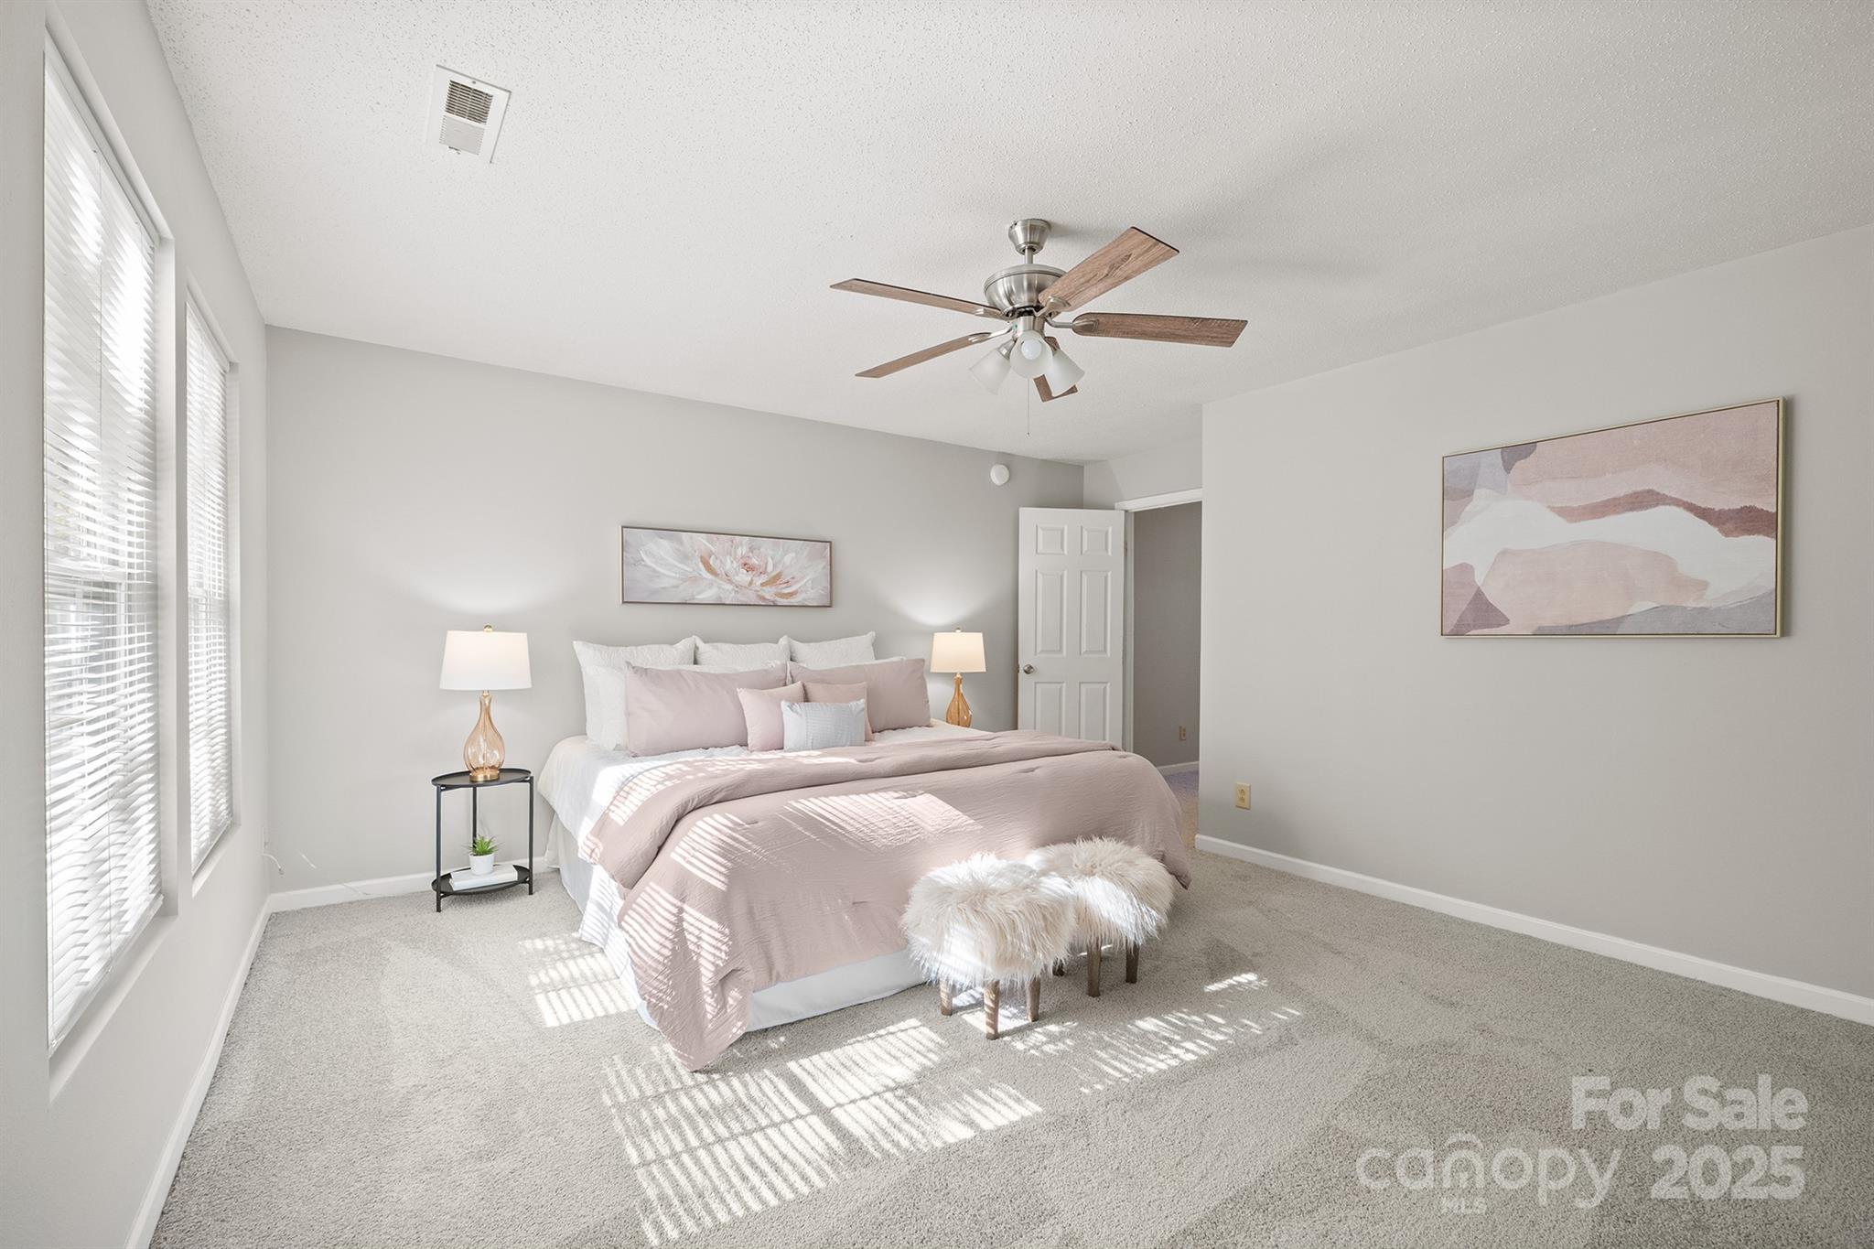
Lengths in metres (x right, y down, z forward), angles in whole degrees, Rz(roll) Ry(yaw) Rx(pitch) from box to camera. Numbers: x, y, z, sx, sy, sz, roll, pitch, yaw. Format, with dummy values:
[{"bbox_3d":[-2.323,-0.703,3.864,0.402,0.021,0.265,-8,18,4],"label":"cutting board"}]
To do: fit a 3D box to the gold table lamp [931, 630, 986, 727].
[{"bbox_3d":[0.137,0.364,5.014,0.352,0.684,0.352,0,0,0],"label":"gold table lamp"}]

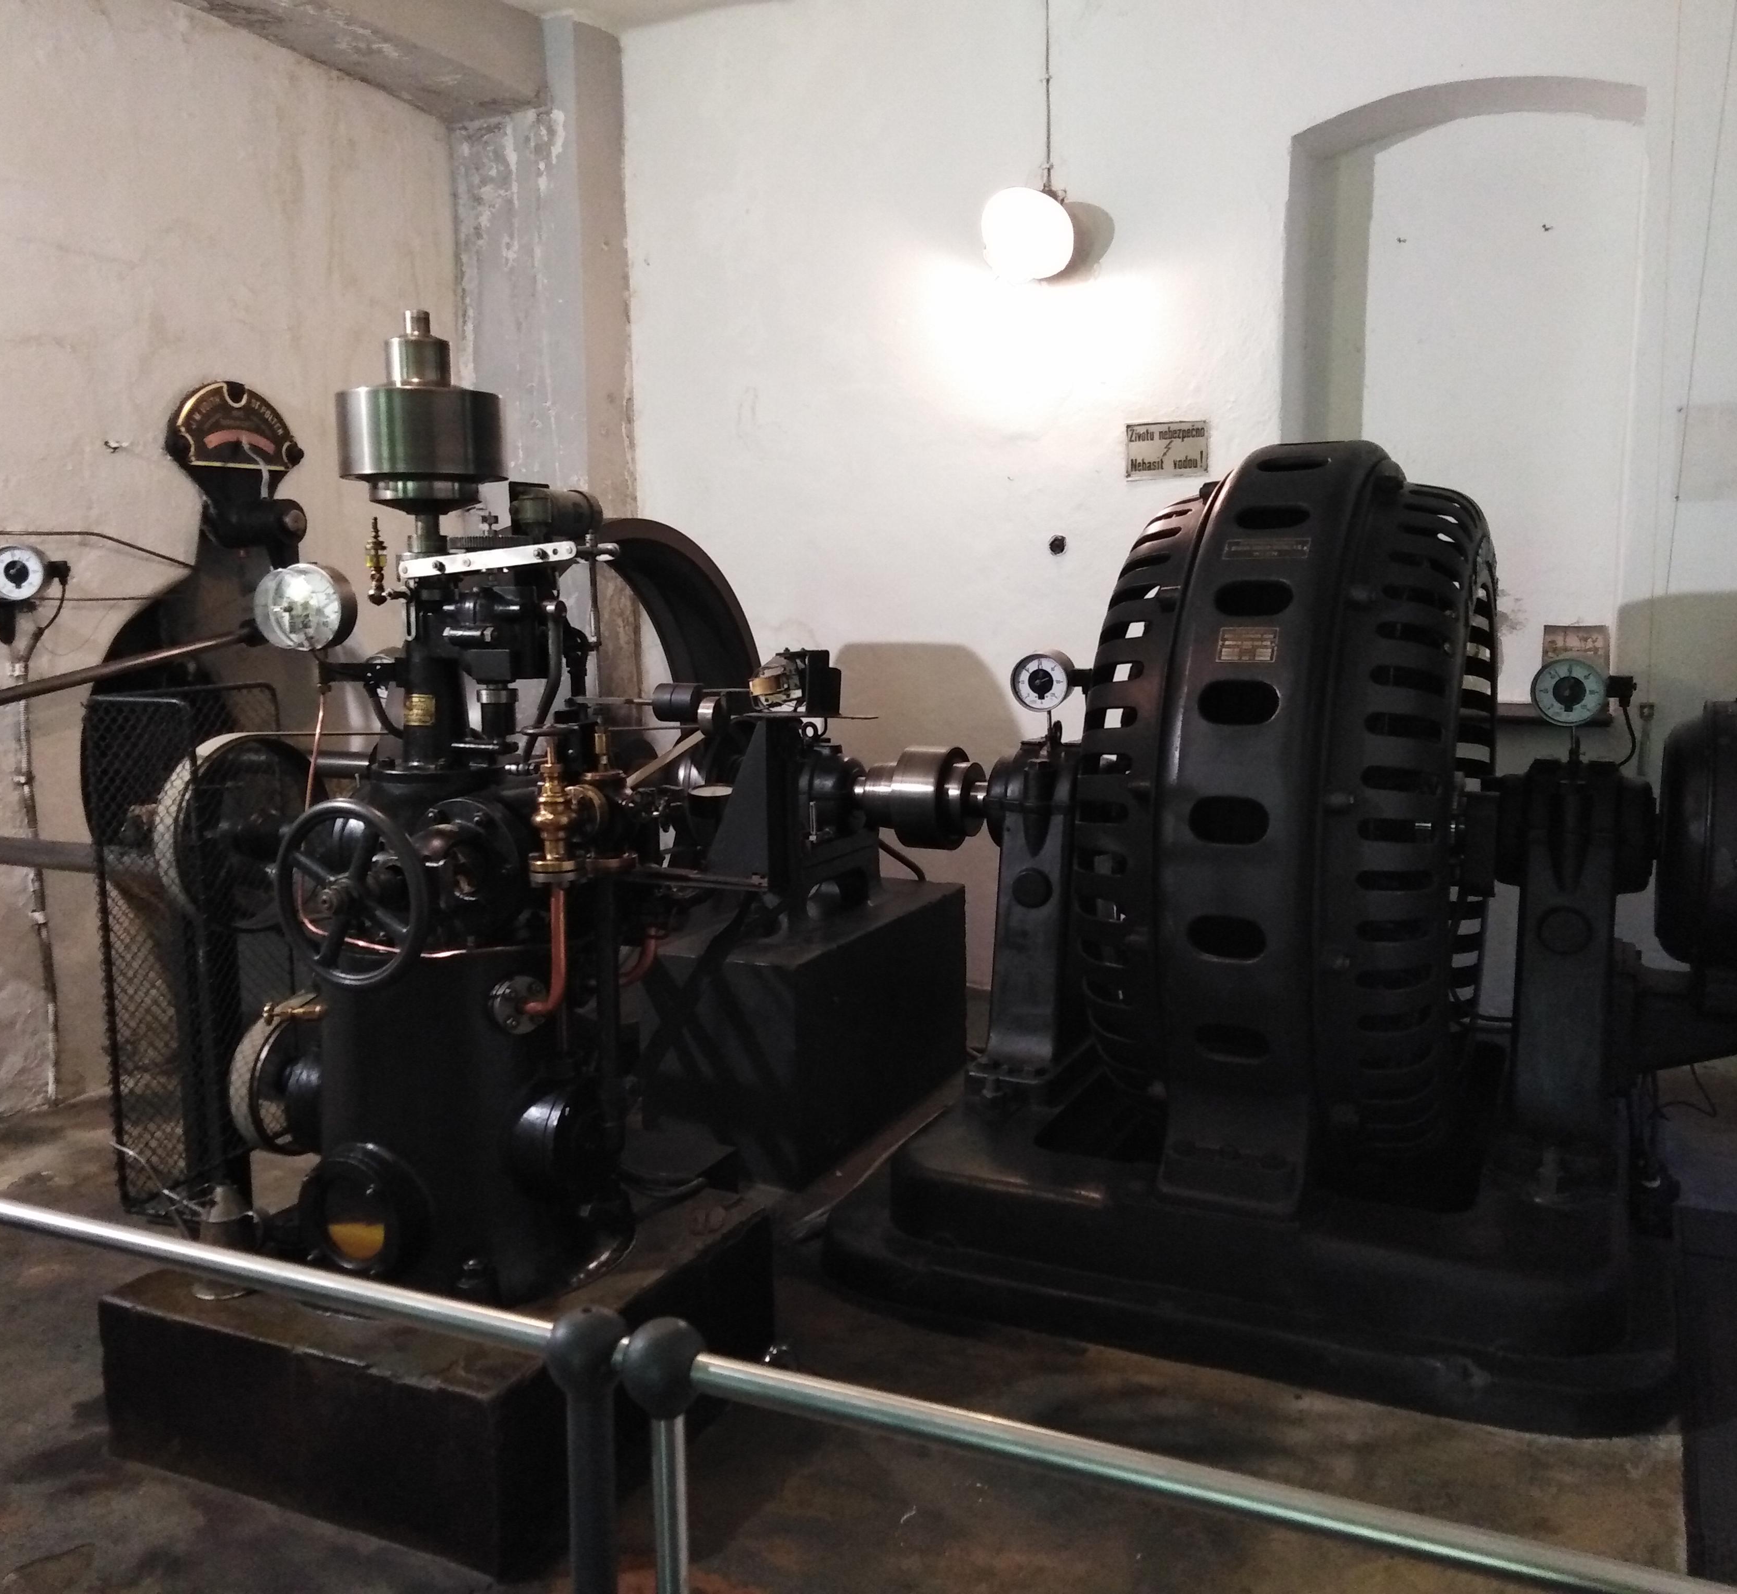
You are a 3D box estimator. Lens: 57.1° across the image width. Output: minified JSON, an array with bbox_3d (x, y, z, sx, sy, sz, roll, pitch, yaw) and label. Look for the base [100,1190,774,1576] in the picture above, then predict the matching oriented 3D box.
[{"bbox_3d":[-0.809,1.033,3.138,0.896,0.310,0.877,3,9,26],"label":"base"}]

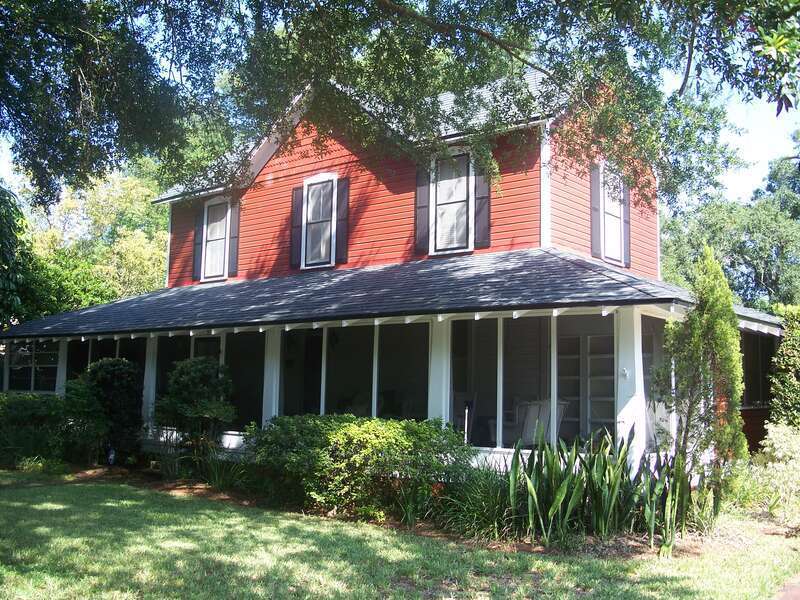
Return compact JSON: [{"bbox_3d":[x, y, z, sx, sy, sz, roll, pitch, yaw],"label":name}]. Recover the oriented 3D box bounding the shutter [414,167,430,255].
[{"bbox_3d":[0.440,-1.813,16.837,0.357,1.833,0.050,-4,-8,39],"label":"shutter"}]

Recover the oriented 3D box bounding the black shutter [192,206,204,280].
[{"bbox_3d":[-5.062,-1.380,21.373,0.354,1.820,0.050,-4,-8,39],"label":"black shutter"}]

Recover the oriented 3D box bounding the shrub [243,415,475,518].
[{"bbox_3d":[-0.665,2.114,11.280,3.450,1.120,1.650,-4,-8,39],"label":"shrub"}]

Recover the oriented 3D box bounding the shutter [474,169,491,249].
[{"bbox_3d":[1.520,-1.874,15.943,0.357,1.833,0.050,-4,-8,39],"label":"shutter"}]

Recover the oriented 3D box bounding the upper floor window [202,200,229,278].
[{"bbox_3d":[-4.493,-1.460,20.975,1.053,2.015,0.120,-4,-8,39],"label":"upper floor window"}]

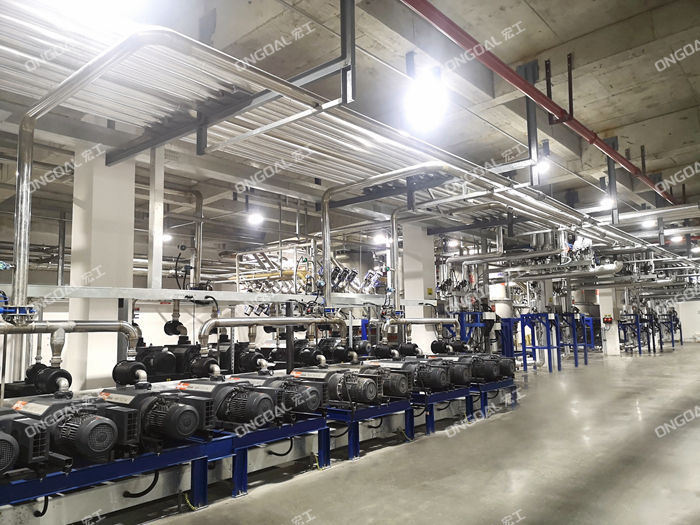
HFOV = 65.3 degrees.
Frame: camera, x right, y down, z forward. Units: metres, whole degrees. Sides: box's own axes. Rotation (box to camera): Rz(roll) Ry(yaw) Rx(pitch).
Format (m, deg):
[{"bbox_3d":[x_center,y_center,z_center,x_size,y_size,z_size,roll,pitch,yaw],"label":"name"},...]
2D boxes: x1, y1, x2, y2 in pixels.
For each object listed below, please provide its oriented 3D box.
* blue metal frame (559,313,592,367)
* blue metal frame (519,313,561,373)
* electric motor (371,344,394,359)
[{"bbox_3d":[8.189,2.906,20.471,0.892,1.921,1.067,-7,-9,40],"label":"blue metal frame"},{"bbox_3d":[6.201,2.597,17.717,0.920,1.820,0.900,-7,-9,40],"label":"blue metal frame"},{"bbox_3d":[0.566,1.494,9.203,0.310,0.250,0.260,-7,-9,40],"label":"electric motor"}]

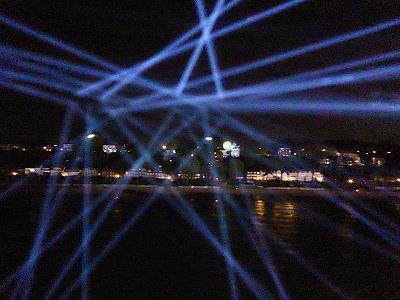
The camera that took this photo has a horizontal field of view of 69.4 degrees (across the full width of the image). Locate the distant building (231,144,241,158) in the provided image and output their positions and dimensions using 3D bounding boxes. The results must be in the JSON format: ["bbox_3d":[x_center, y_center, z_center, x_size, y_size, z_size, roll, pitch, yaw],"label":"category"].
[{"bbox_3d":[42.330,0.890,344.500,11.180,17.060,9.000,0,-6,3],"label":"distant building"}]

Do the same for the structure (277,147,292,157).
[{"bbox_3d":[104.980,2.470,356.810,17.260,10.900,13.630,-1,-6,7],"label":"structure"}]

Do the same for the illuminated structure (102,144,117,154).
[{"bbox_3d":[-111.630,-0.310,356.360,16.110,10.300,12.720,1,-6,-7],"label":"illuminated structure"}]

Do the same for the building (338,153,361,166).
[{"bbox_3d":[170.350,11.320,327.000,25.250,14.400,14.000,-1,-6,12],"label":"building"}]

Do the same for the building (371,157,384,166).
[{"bbox_3d":[199.670,12.660,324.980,12.630,9.420,9.970,-1,-6,14],"label":"building"}]

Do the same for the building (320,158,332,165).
[{"bbox_3d":[142.300,12.940,324.980,12.630,6.650,9.970,-1,-6,10],"label":"building"}]

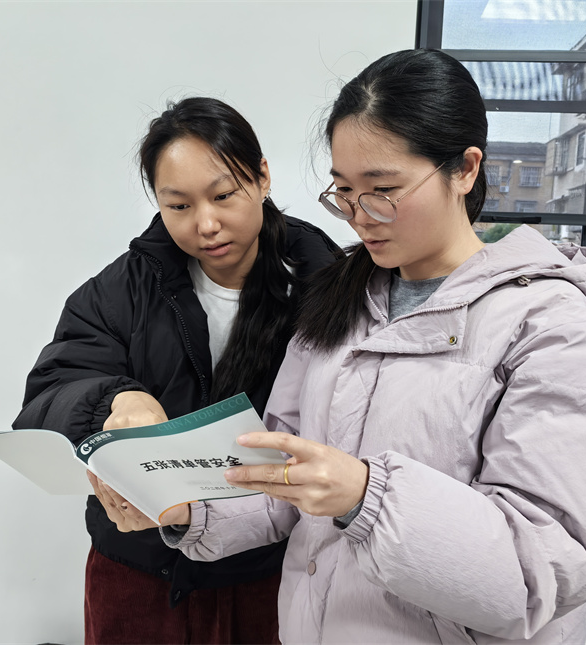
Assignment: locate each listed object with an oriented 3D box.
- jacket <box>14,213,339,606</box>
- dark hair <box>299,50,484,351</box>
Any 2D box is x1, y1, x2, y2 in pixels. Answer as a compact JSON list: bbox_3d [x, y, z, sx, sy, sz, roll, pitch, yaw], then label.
[{"bbox_3d":[-0.125,0.105,0.905,0.500,0.560,0.380,3,4,-3],"label":"jacket"},{"bbox_3d":[0.131,-0.139,0.775,0.220,0.345,0.200,0,5,-38],"label":"dark hair"}]

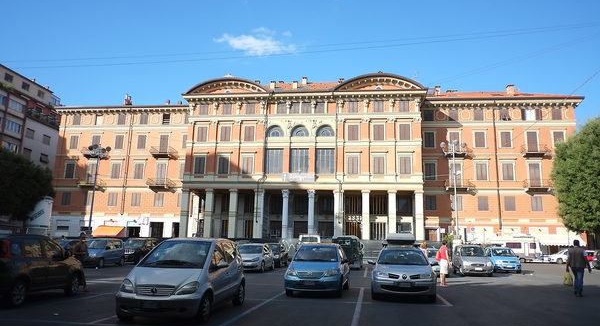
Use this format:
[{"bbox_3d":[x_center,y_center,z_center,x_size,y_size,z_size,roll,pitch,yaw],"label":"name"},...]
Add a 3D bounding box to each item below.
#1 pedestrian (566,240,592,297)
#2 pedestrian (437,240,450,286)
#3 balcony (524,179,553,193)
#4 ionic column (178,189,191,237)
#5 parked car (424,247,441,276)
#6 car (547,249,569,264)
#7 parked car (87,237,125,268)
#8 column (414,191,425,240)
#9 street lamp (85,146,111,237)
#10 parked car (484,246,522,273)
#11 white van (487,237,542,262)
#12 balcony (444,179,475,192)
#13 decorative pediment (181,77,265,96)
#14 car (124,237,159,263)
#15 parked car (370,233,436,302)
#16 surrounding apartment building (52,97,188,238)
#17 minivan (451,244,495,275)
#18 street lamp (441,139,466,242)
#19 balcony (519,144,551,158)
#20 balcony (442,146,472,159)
[{"bbox_3d":[8.996,3.450,14.670,0.680,1.770,0.460,-2,-11,18],"label":"pedestrian"},{"bbox_3d":[5.592,3.939,17.688,0.400,1.670,0.500,12,-15,-43],"label":"pedestrian"},{"bbox_3d":[29.959,2.950,57.086,3.300,1.600,1.150,0,-10,6],"label":"balcony"},{"bbox_3d":[-14.616,6.932,57.581,1.080,7.023,1.020,0,-10,6],"label":"ionic column"},{"bbox_3d":[7.472,5.502,25.323,1.670,1.460,3.900,-1,-11,11],"label":"parked car"},{"bbox_3d":[28.118,9.894,47.036,4.200,1.440,1.700,0,-11,8],"label":"car"},{"bbox_3d":[-11.218,5.088,25.379,1.520,1.440,3.340,1,-11,4],"label":"parked car"},{"bbox_3d":[13.910,6.480,52.357,1.030,6.400,1.030,0,-11,7],"label":"column"},{"bbox_3d":[-18.836,3.408,40.936,2.100,9.900,1.900,1,-11,0],"label":"street lamp"},{"bbox_3d":[13.025,6.234,28.968,1.600,1.540,3.540,-1,-11,11],"label":"parked car"},{"bbox_3d":[25.169,10.176,53.000,5.700,2.850,2.200,0,-10,6],"label":"white van"},{"bbox_3d":[18.609,2.677,52.989,2.821,1.260,1.000,0,-11,7],"label":"balcony"},{"bbox_3d":[-9.224,-9.415,56.430,10.605,2.172,1.500,0,-11,7],"label":"decorative pediment"},{"bbox_3d":[-10.303,5.618,29.143,1.740,1.600,4.100,0,-10,7],"label":"car"},{"bbox_3d":[3.226,3.196,14.147,1.800,1.850,4.450,-1,-11,12],"label":"parked car"},{"bbox_3d":[-24.647,2.615,69.535,20.500,21.800,13.000,0,-10,6],"label":"surrounding apartment building"},{"bbox_3d":[10.117,5.667,26.418,1.780,1.660,4.400,-1,-11,14],"label":"minivan"},{"bbox_3d":[12.931,2.433,37.151,2.100,9.000,2.100,0,-11,7],"label":"street lamp"},{"bbox_3d":[27.471,-1.426,52.667,2.768,1.330,1.000,0,-11,7],"label":"balcony"},{"bbox_3d":[18.689,-1.298,53.749,2.725,1.393,1.000,0,-11,7],"label":"balcony"}]

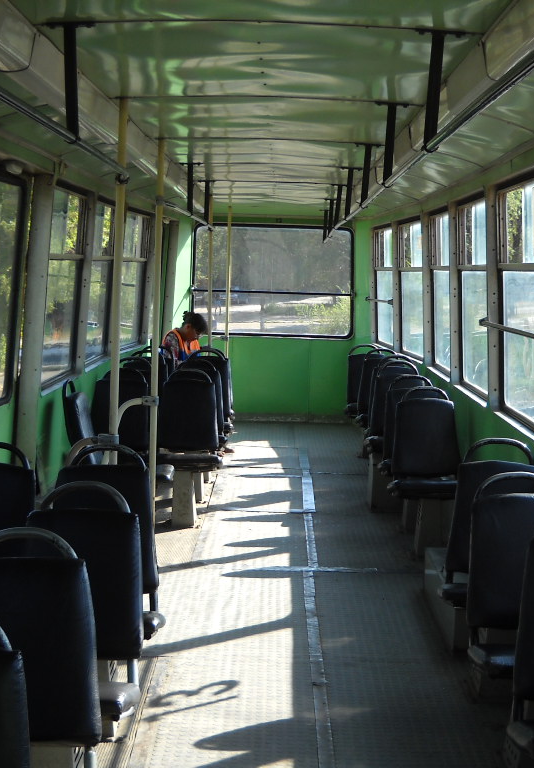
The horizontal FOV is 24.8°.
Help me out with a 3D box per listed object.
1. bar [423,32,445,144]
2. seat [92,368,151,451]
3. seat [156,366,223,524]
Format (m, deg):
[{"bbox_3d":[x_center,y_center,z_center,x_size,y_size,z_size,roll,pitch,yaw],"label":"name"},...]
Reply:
[{"bbox_3d":[0.473,-0.833,3.446,0.037,0.319,0.020,2,5,0],"label":"bar"},{"bbox_3d":[-0.925,0.201,7.553,0.420,0.570,0.480,2,5,1],"label":"seat"},{"bbox_3d":[-0.489,0.391,7.571,0.420,0.988,0.500,2,5,1],"label":"seat"}]

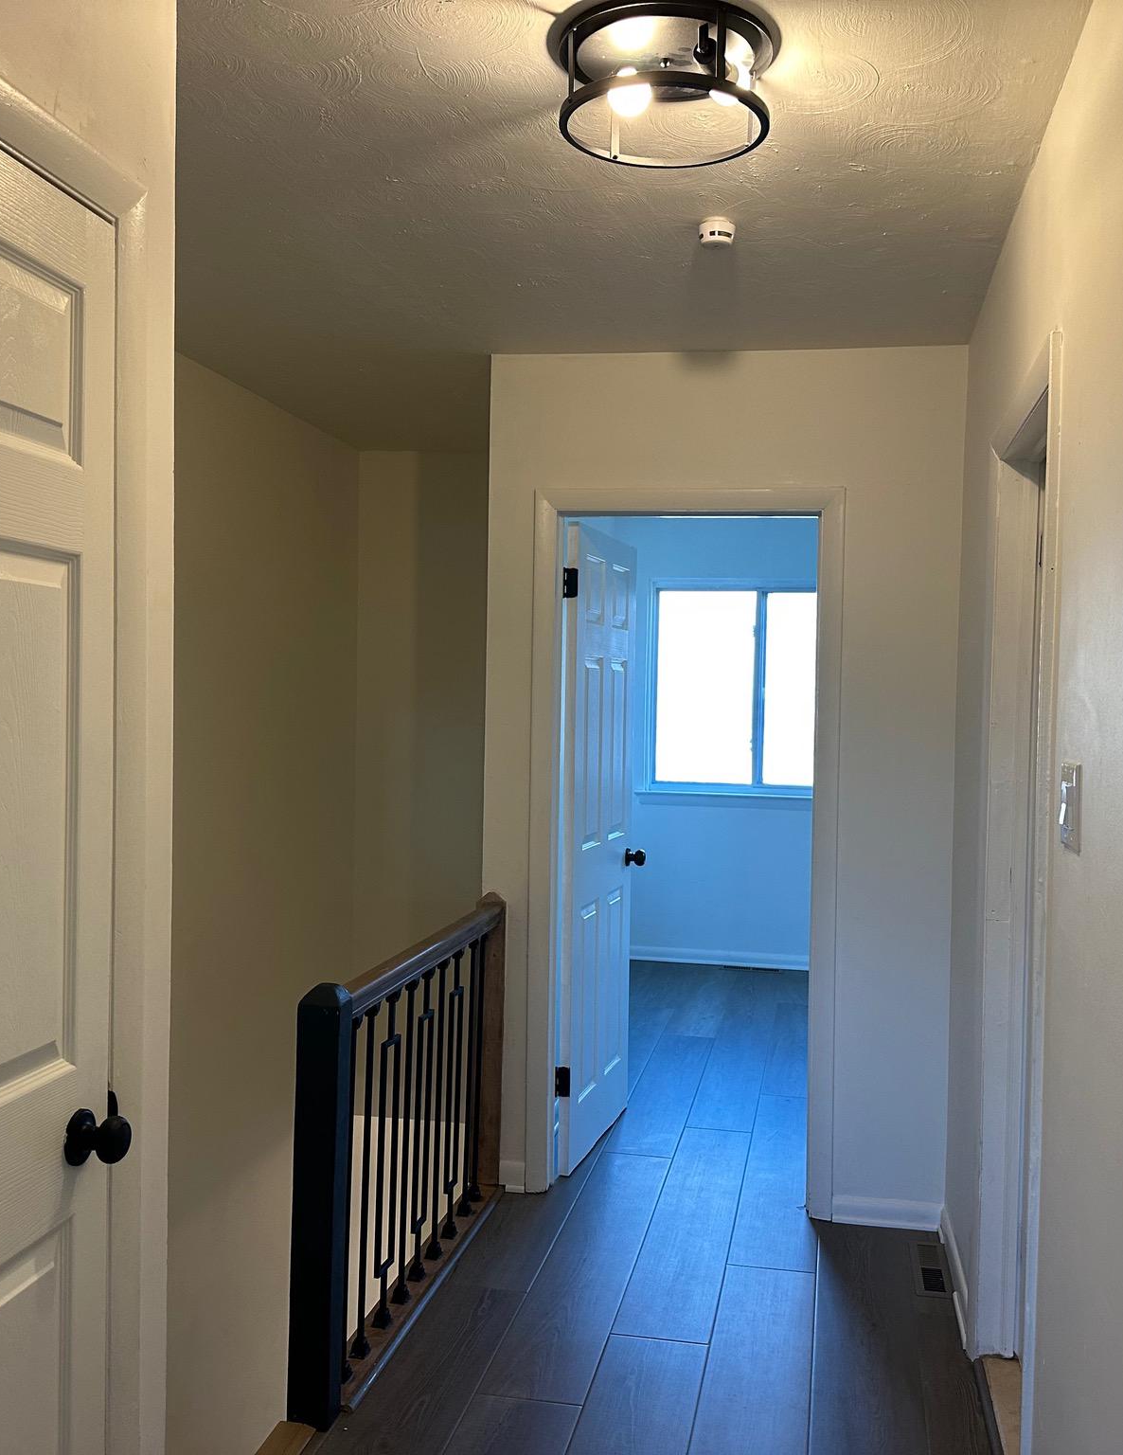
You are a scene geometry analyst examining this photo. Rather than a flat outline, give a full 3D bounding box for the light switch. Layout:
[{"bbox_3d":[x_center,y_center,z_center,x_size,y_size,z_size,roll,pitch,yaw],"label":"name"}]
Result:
[{"bbox_3d":[0.708,0.110,1.879,0.011,0.117,0.118,1,2,12],"label":"light switch"}]

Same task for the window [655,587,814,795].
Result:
[{"bbox_3d":[1.084,-0.202,7.321,1.170,1.120,0.090,1,2,12],"label":"window"}]

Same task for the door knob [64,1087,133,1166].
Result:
[{"bbox_3d":[-0.558,0.502,1.636,0.065,0.065,0.065,1,2,12],"label":"door knob"}]

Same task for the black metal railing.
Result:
[{"bbox_3d":[-0.363,0.964,3.401,0.103,0.905,1.360,1,2,12],"label":"black metal railing"}]

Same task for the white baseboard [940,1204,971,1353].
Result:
[{"bbox_3d":[1.013,1.401,3.464,0.019,0.075,0.685,1,2,11],"label":"white baseboard"}]

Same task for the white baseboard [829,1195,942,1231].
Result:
[{"bbox_3d":[0.930,1.387,3.839,0.303,0.075,0.017,1,2,12],"label":"white baseboard"}]

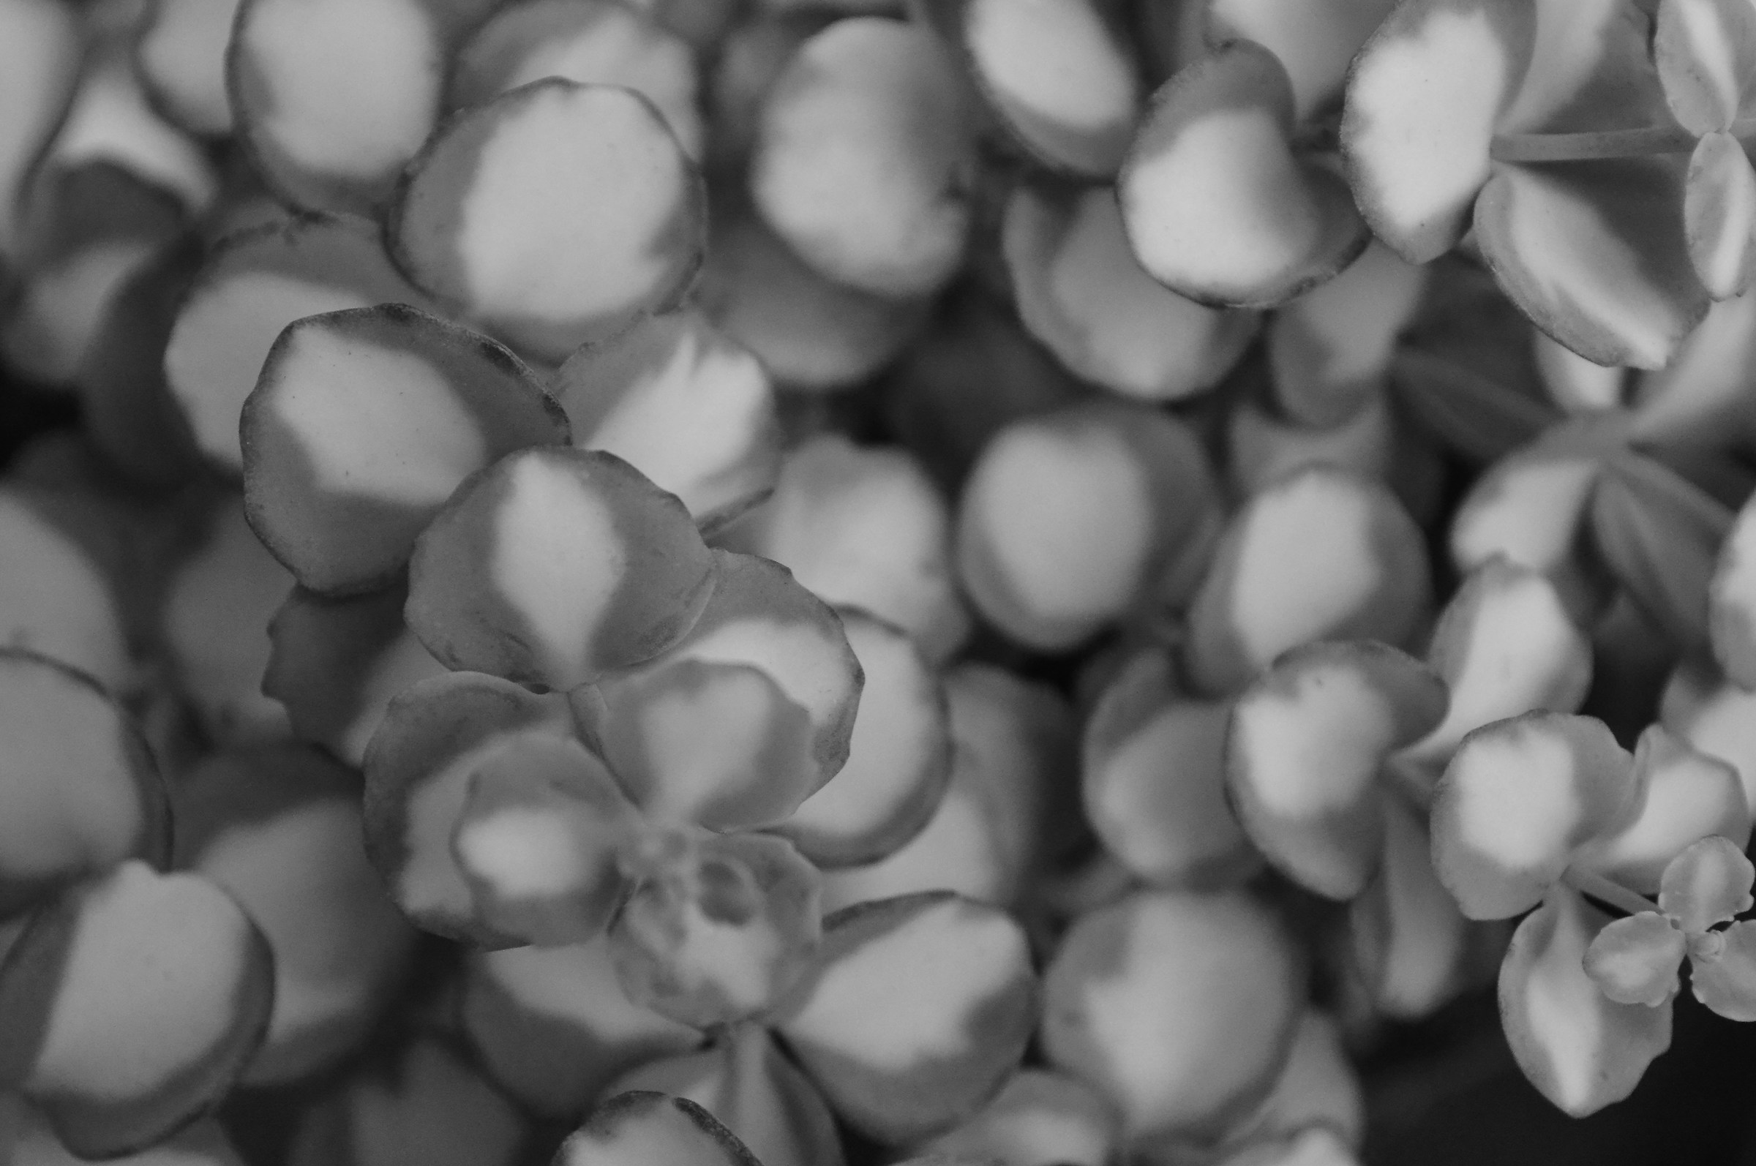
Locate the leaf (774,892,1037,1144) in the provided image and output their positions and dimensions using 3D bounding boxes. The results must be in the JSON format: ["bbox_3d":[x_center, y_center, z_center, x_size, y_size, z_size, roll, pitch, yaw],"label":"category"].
[{"bbox_3d":[0.002,0.033,0.302,0.022,0.018,0.005,-14,5,-17],"label":"leaf"}]

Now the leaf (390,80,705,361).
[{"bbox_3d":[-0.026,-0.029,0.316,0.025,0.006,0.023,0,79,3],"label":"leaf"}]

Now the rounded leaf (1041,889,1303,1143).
[{"bbox_3d":[0.023,0.034,0.318,0.021,0.022,0.005,37,11,0],"label":"rounded leaf"}]

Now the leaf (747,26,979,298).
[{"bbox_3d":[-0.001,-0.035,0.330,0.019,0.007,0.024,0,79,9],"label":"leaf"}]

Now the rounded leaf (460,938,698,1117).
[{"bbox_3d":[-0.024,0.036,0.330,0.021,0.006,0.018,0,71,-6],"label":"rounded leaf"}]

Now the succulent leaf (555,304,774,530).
[{"bbox_3d":[-0.016,-0.012,0.309,0.018,0.005,0.018,-41,91,-18],"label":"succulent leaf"}]

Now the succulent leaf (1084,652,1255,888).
[{"bbox_3d":[0.024,0.015,0.317,0.017,0.018,0.005,-18,0,18],"label":"succulent leaf"}]

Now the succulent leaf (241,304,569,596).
[{"bbox_3d":[-0.034,-0.010,0.290,0.024,0.005,0.022,27,90,11],"label":"succulent leaf"}]

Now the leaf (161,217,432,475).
[{"bbox_3d":[-0.045,-0.019,0.313,0.021,0.006,0.021,32,86,15],"label":"leaf"}]

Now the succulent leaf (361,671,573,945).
[{"bbox_3d":[-0.029,0.016,0.288,0.018,0.021,0.005,35,14,0],"label":"succulent leaf"}]

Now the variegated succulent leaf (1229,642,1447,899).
[{"bbox_3d":[0.035,0.014,0.302,0.018,0.005,0.019,-9,85,17],"label":"variegated succulent leaf"}]

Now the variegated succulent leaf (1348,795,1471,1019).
[{"bbox_3d":[0.042,0.025,0.314,0.011,0.018,0.005,-16,19,-22],"label":"variegated succulent leaf"}]

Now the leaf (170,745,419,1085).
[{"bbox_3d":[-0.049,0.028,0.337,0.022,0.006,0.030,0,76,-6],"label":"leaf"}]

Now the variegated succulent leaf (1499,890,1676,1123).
[{"bbox_3d":[0.052,0.031,0.292,0.013,0.018,0.004,-3,11,0],"label":"variegated succulent leaf"}]

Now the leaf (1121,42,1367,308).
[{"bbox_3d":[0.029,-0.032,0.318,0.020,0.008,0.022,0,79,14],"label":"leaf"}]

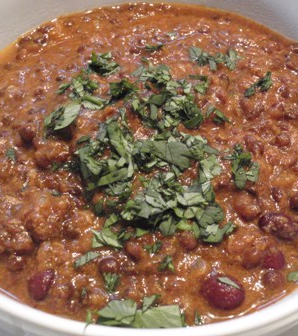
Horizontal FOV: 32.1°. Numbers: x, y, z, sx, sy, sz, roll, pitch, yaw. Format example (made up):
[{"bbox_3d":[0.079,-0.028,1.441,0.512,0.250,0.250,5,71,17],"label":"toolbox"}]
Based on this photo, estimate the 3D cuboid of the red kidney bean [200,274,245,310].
[{"bbox_3d":[0.024,0.040,0.166,0.015,0.009,0.011,19,55,16],"label":"red kidney bean"}]

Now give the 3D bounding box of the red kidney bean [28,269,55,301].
[{"bbox_3d":[-0.036,0.039,0.173,0.007,0.006,0.011,19,56,17],"label":"red kidney bean"}]

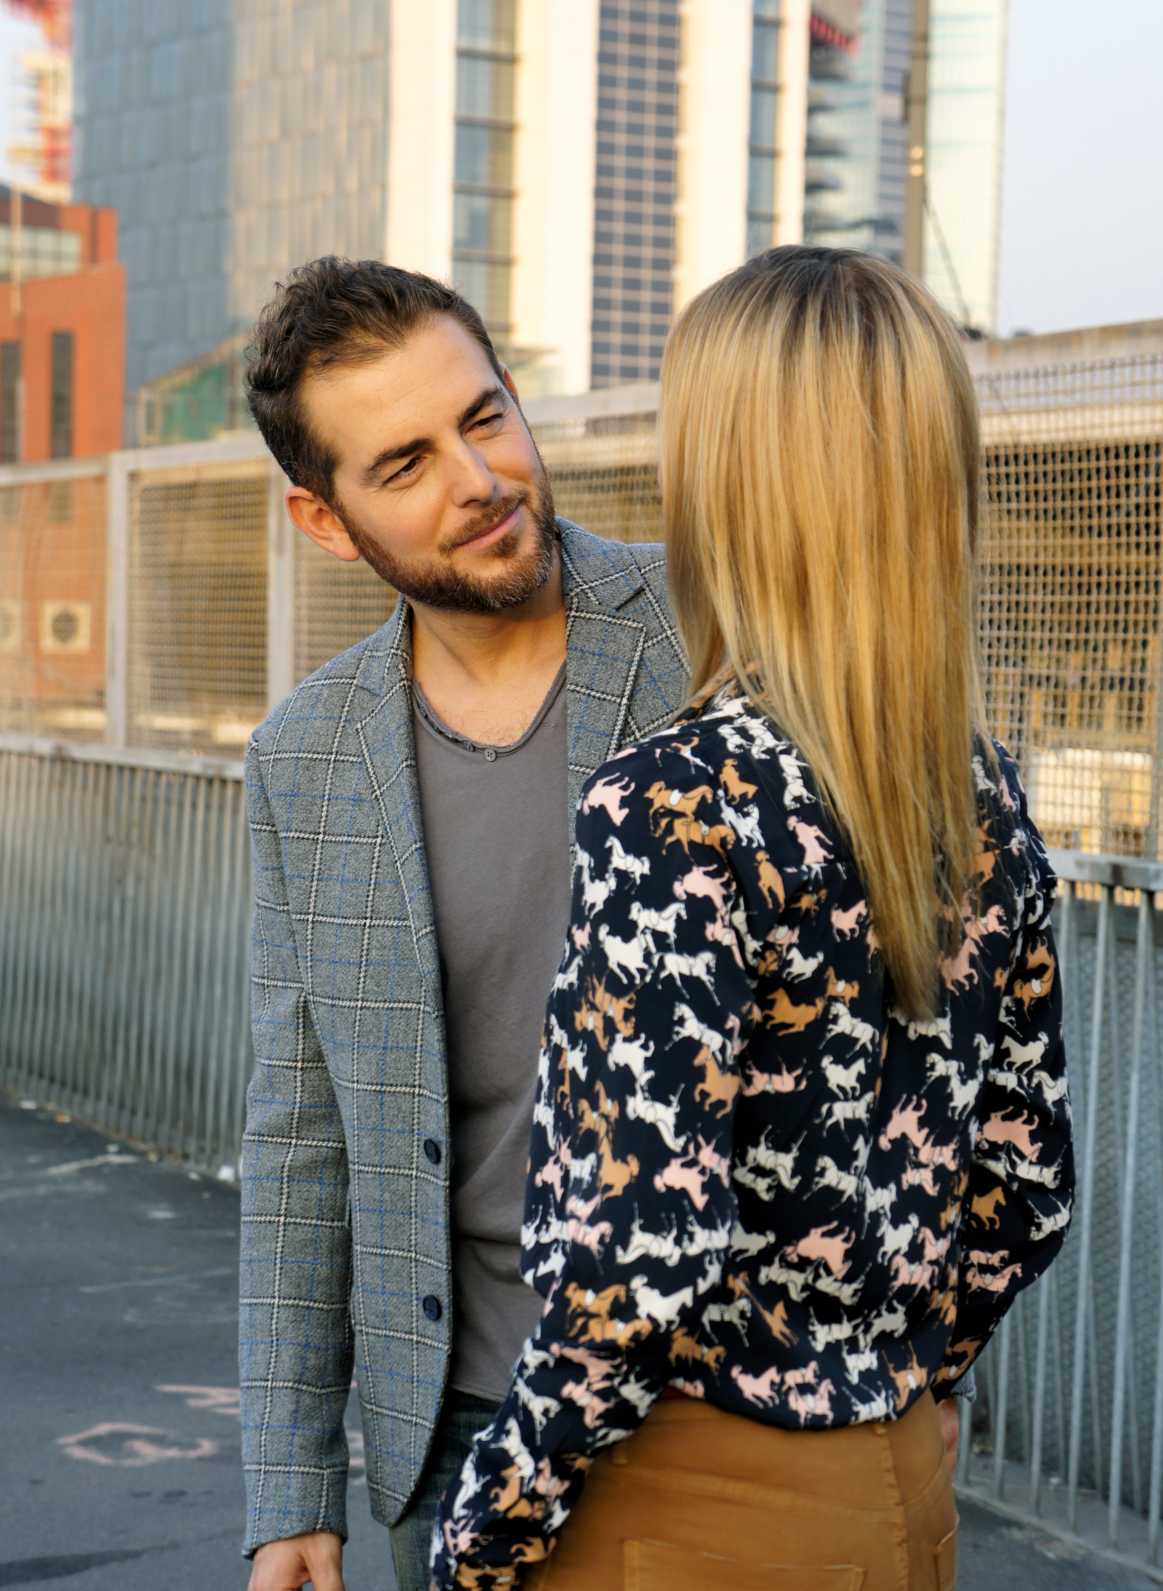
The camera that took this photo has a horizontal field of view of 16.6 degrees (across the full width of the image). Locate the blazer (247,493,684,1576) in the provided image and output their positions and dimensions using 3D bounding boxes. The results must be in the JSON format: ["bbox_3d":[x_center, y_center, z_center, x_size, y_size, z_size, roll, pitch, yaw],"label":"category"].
[{"bbox_3d":[-0.017,0.166,2.800,0.500,0.730,0.300,0,3,-25],"label":"blazer"}]

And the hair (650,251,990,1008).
[{"bbox_3d":[0.150,-0.101,2.470,0.200,0.485,0.235,-1,4,-32],"label":"hair"}]

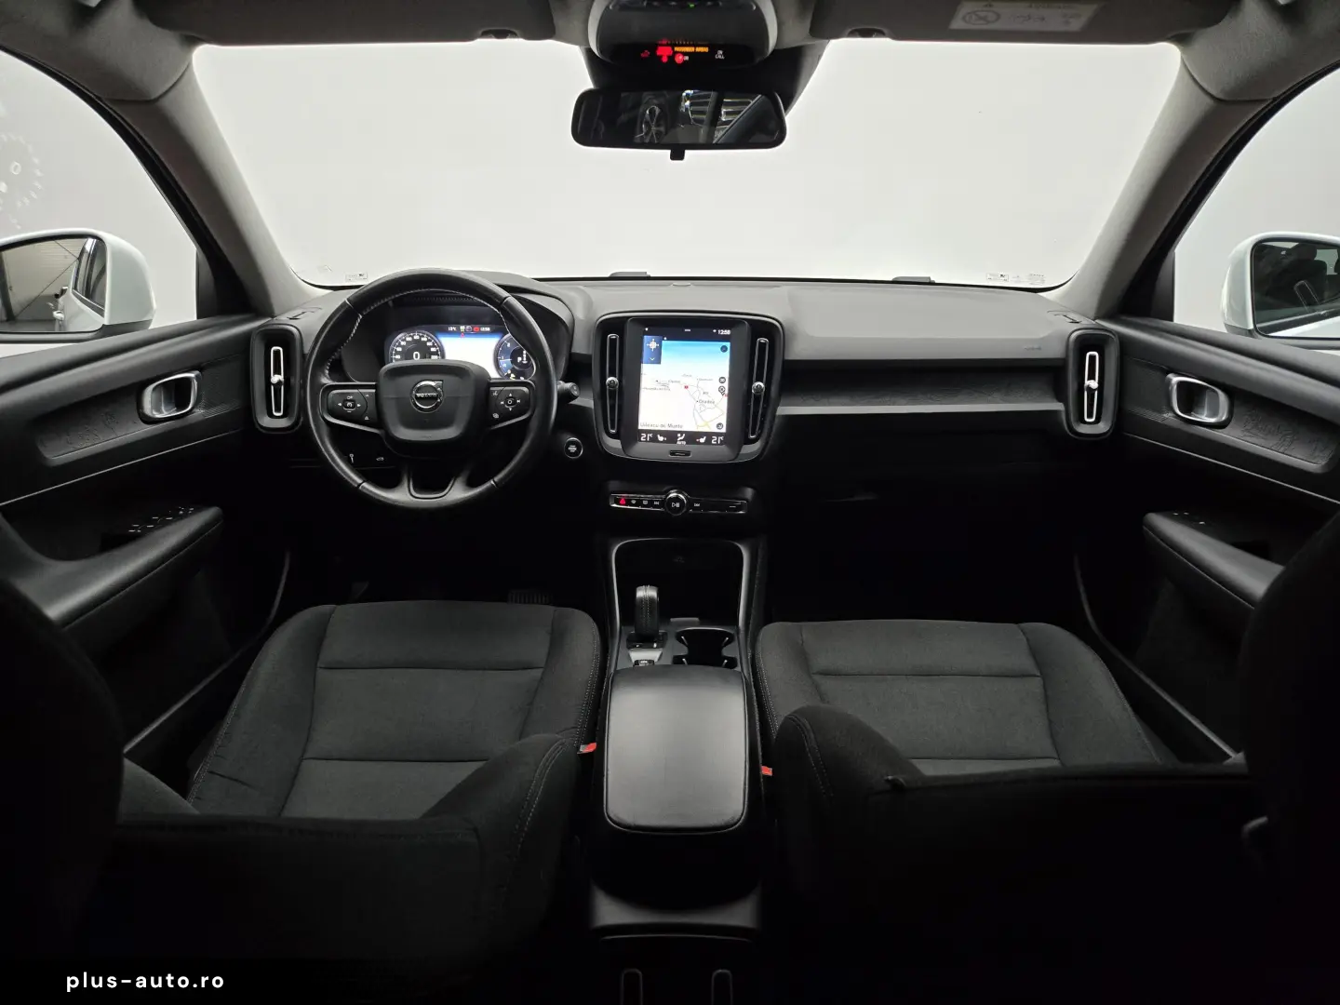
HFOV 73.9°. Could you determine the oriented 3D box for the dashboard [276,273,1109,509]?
[{"bbox_3d":[0.022,-0.215,1.607,1.370,0.340,0.430,1,19,1],"label":"dashboard"}]

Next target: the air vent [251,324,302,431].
[{"bbox_3d":[-0.625,-0.200,1.420,0.065,0.164,0.045,0,9,-1],"label":"air vent"}]

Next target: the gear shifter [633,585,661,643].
[{"bbox_3d":[-0.034,0.159,1.270,0.038,0.078,0.050,1,11,1],"label":"gear shifter"}]

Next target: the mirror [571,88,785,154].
[{"bbox_3d":[0.011,-0.454,1.060,0.250,0.070,0.050,6,24,15],"label":"mirror"}]

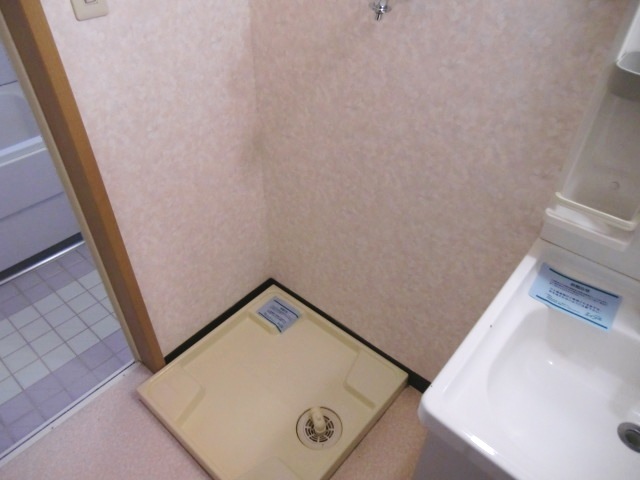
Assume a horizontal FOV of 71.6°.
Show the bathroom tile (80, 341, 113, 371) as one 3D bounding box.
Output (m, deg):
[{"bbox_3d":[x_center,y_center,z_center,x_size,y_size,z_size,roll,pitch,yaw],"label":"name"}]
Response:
[{"bbox_3d":[-0.875,0.455,1.740,0.098,0.010,0.098,30,48,29],"label":"bathroom tile"}]

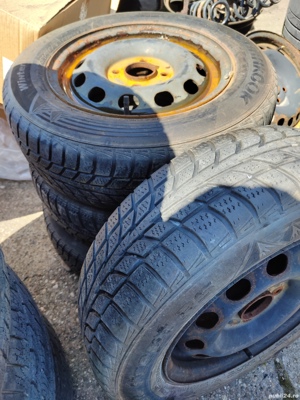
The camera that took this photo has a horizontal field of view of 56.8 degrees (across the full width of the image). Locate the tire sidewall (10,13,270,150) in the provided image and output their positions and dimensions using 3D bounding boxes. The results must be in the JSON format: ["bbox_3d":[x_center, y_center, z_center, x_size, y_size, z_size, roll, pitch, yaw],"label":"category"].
[{"bbox_3d":[-0.021,-0.287,0.613,0.565,0.050,0.565,0,54,0],"label":"tire sidewall"}]

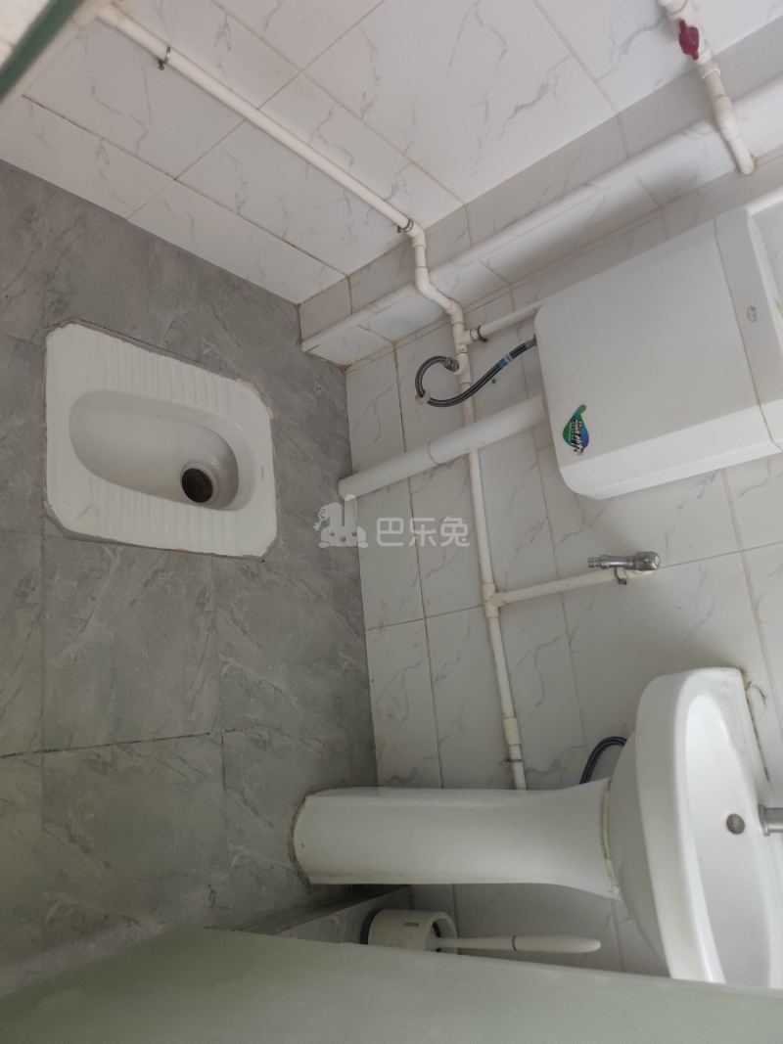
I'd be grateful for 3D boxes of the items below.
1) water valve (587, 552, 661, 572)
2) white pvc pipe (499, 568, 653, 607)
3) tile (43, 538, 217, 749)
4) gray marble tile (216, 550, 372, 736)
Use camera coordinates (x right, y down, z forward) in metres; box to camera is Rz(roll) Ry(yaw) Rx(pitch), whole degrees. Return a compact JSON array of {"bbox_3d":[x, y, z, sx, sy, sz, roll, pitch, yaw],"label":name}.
[{"bbox_3d":[0.366,0.061,1.104,0.112,0.074,0.029,11,68,-50],"label":"water valve"},{"bbox_3d":[0.298,0.109,1.244,0.023,0.309,0.023,11,68,-50],"label":"white pvc pipe"},{"bbox_3d":[-0.396,0.185,1.127,0.301,0.012,0.302,11,68,-50],"label":"tile"},{"bbox_3d":[-0.177,0.226,1.389,0.388,0.012,0.302,11,68,-50],"label":"gray marble tile"}]

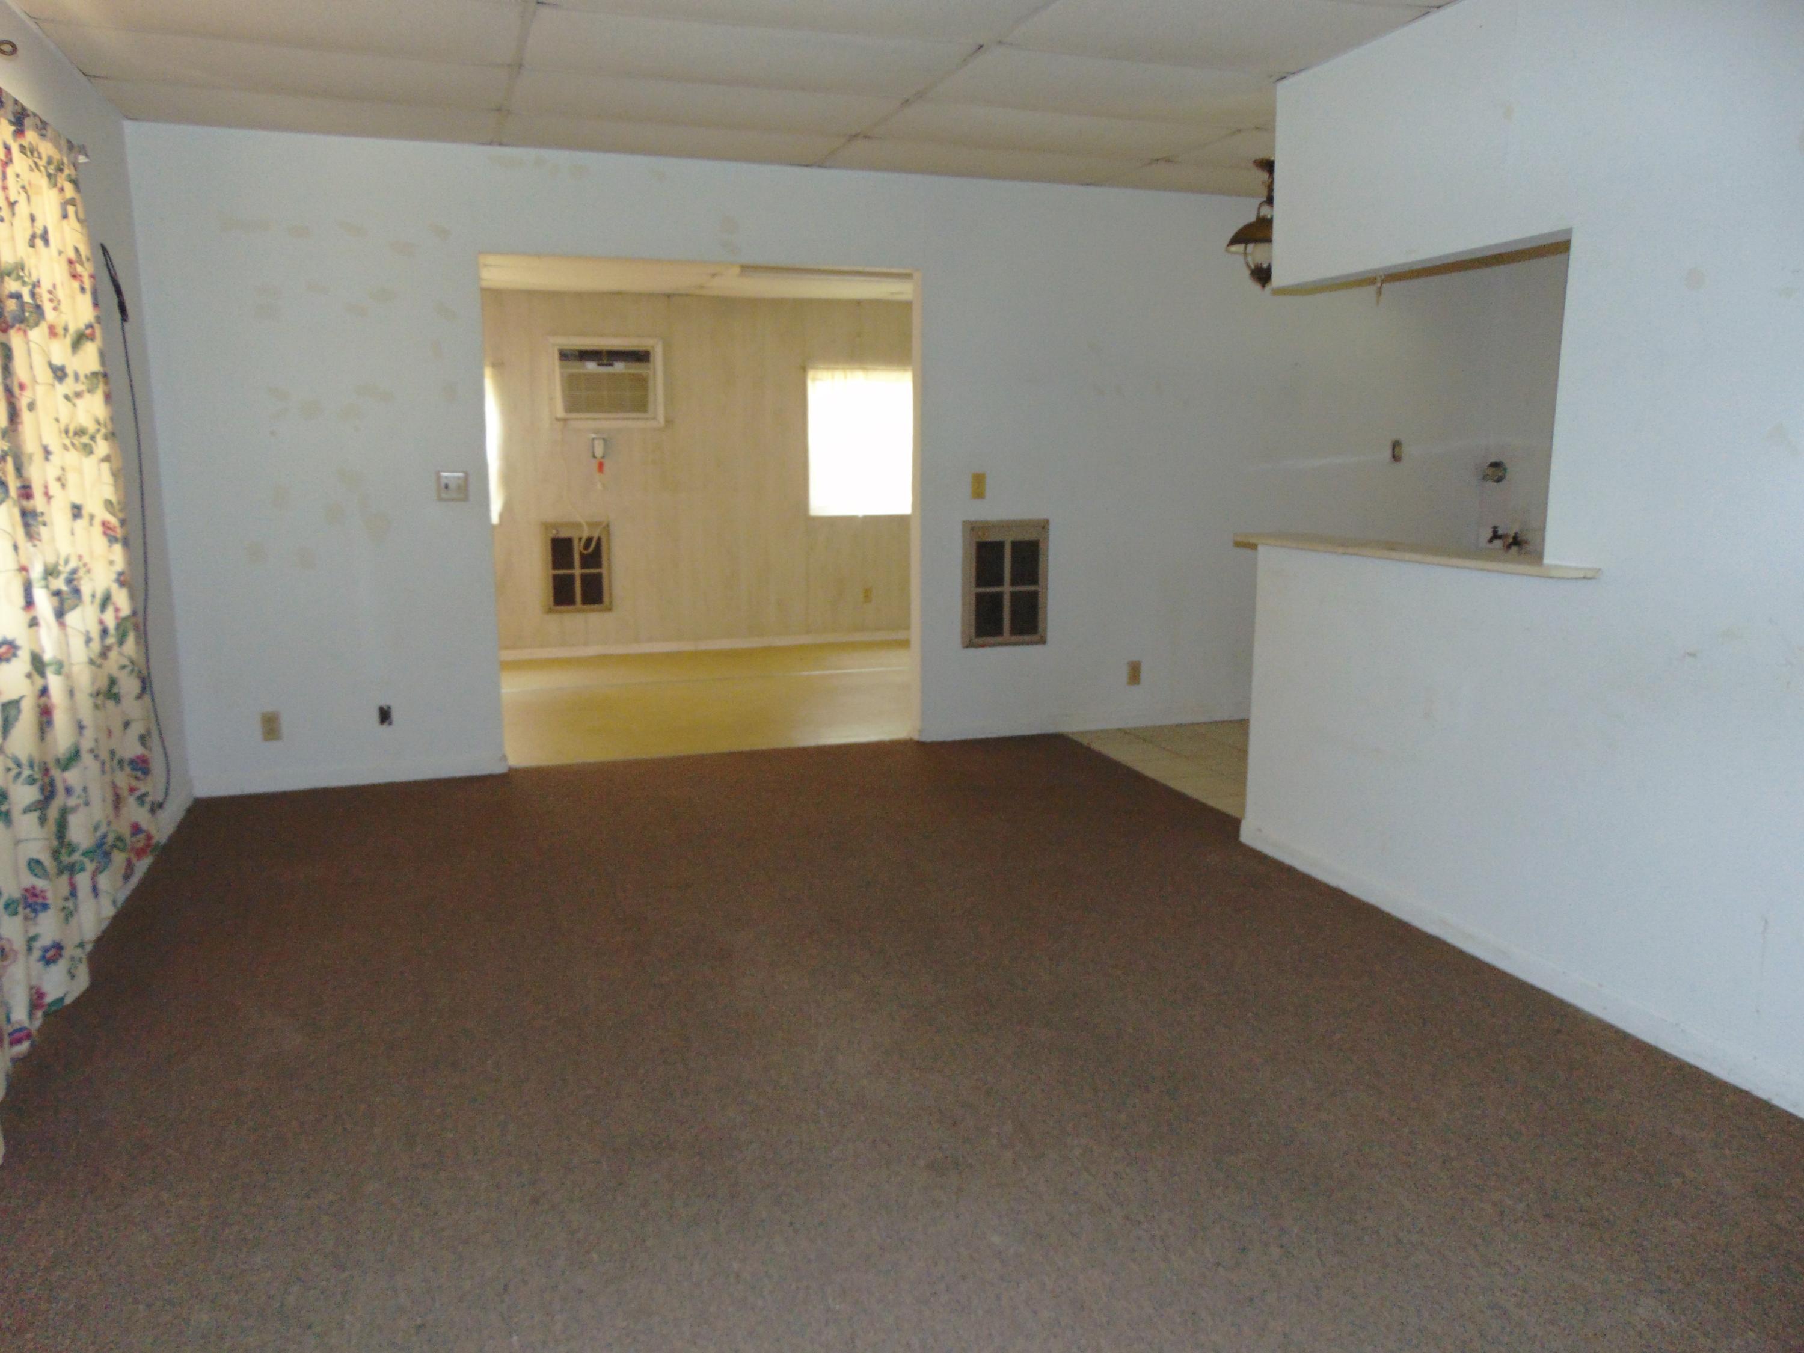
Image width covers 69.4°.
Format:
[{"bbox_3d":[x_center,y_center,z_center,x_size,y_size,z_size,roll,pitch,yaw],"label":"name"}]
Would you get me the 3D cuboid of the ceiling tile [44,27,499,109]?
[{"bbox_3d":[-1.785,-1.786,3.840,1.195,0.025,0.596,-4,11,-19],"label":"ceiling tile"}]

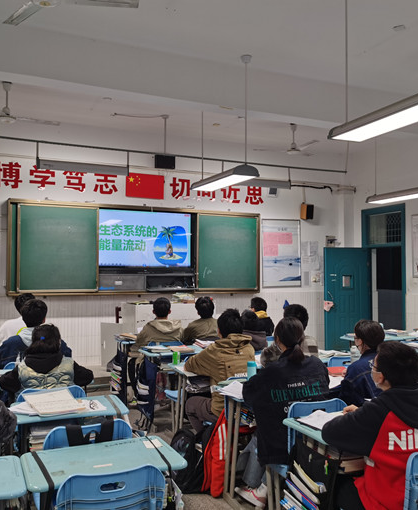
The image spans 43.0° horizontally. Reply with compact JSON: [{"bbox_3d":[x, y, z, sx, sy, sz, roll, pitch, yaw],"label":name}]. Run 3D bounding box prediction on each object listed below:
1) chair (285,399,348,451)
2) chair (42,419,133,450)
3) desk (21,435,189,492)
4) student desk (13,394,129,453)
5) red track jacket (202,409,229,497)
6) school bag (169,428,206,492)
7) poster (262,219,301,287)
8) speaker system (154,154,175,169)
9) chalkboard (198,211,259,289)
[{"bbox_3d":[0.513,1.267,3.227,0.420,0.820,0.480,1,-2,-25],"label":"chair"},{"bbox_3d":[-0.668,1.225,2.757,0.430,0.800,0.480,1,-2,-24],"label":"chair"},{"bbox_3d":[-0.465,1.263,2.294,0.630,0.750,0.410,1,-2,-25],"label":"desk"},{"bbox_3d":[-0.818,1.254,3.087,0.610,0.745,0.410,1,-2,-22],"label":"student desk"},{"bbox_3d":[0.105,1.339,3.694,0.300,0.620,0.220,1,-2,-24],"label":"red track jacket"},{"bbox_3d":[-0.158,1.428,3.830,0.320,0.460,0.240,-1,-3,31],"label":"school bag"},{"bbox_3d":[1.269,-0.022,9.249,0.772,1.169,0.030,1,-2,-24],"label":"poster"},{"bbox_3d":[-0.629,-1.327,7.612,0.270,0.165,0.125,1,-2,-24],"label":"speaker system"},{"bbox_3d":[0.330,-0.053,8.685,1.120,1.240,0.060,1,-2,-24],"label":"chalkboard"}]

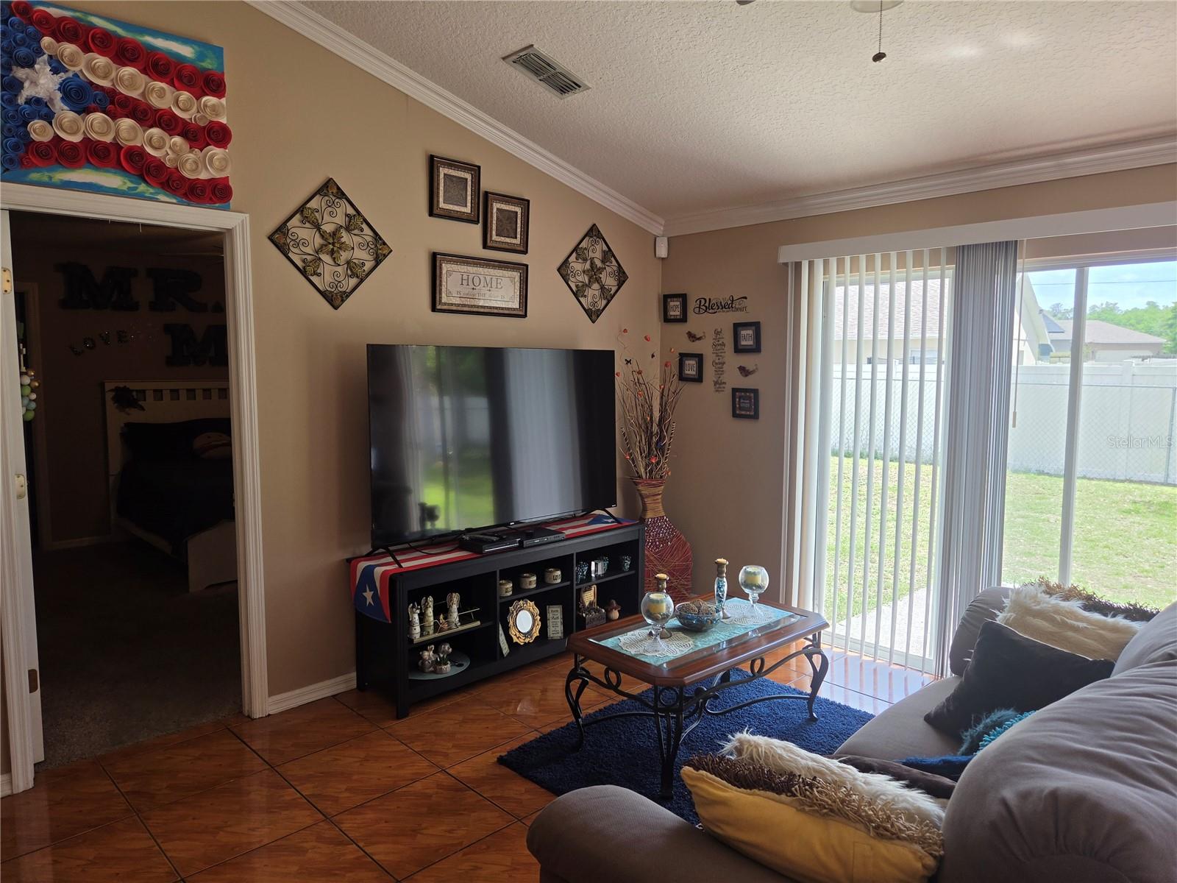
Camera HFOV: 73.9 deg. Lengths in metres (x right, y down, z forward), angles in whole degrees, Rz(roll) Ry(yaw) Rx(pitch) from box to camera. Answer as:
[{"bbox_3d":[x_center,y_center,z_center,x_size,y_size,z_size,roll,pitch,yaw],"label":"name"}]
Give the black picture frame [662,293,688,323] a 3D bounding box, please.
[{"bbox_3d":[0.541,-0.835,4.925,0.020,0.175,0.178,-5,8,-44],"label":"black picture frame"}]

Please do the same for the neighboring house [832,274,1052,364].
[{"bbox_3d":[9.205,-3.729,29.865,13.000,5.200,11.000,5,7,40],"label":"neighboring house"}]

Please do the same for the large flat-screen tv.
[{"bbox_3d":[-0.425,-0.021,4.004,1.550,0.907,0.075,-5,8,-44],"label":"large flat-screen tv"}]

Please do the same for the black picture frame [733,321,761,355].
[{"bbox_3d":[0.917,-0.605,4.558,0.020,0.176,0.178,-5,8,-44],"label":"black picture frame"}]

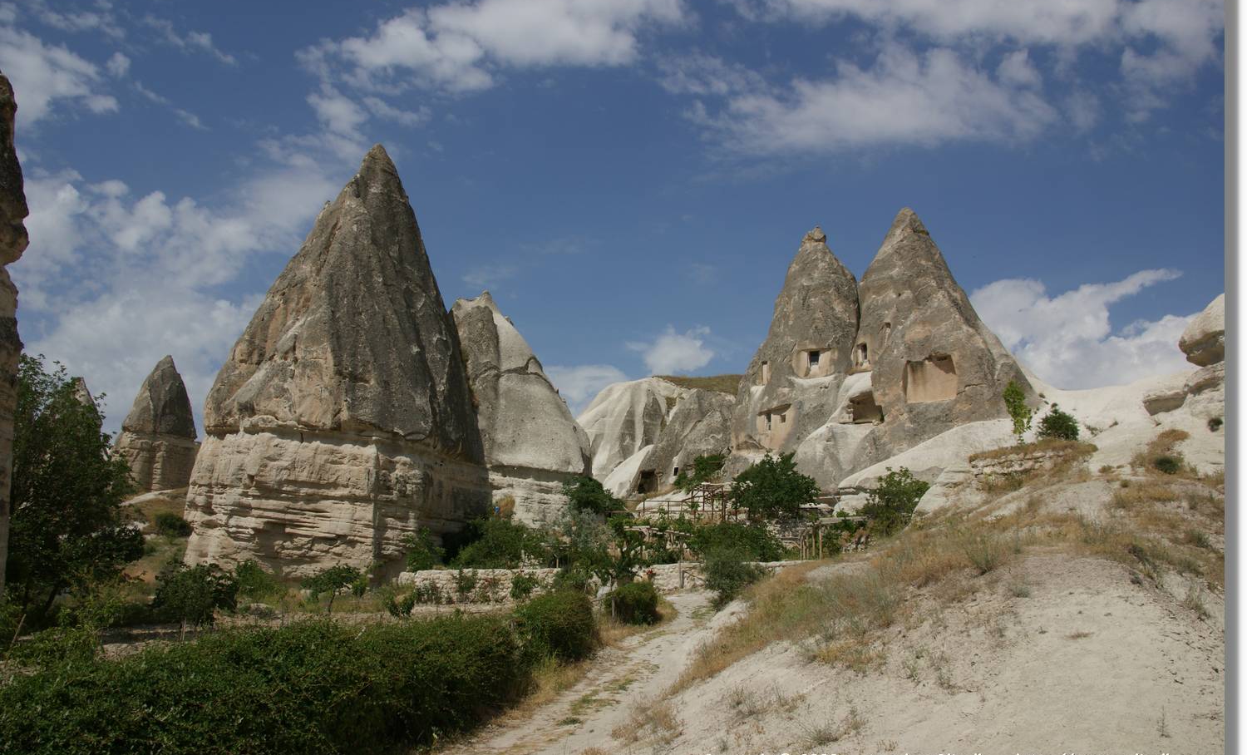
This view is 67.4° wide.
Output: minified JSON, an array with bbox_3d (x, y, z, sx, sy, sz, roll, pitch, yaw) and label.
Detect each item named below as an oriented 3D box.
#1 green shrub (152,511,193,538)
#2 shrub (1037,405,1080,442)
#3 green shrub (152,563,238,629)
[{"bbox_3d":[-23.635,7.686,49.000,2.030,1.480,1.880,4,-9,-26],"label":"green shrub"},{"bbox_3d":[20.444,2.132,44.000,2.000,1.700,1.860,-4,-9,25],"label":"shrub"},{"bbox_3d":[-8.460,4.359,18.500,1.510,1.400,1.600,0,-11,0],"label":"green shrub"}]

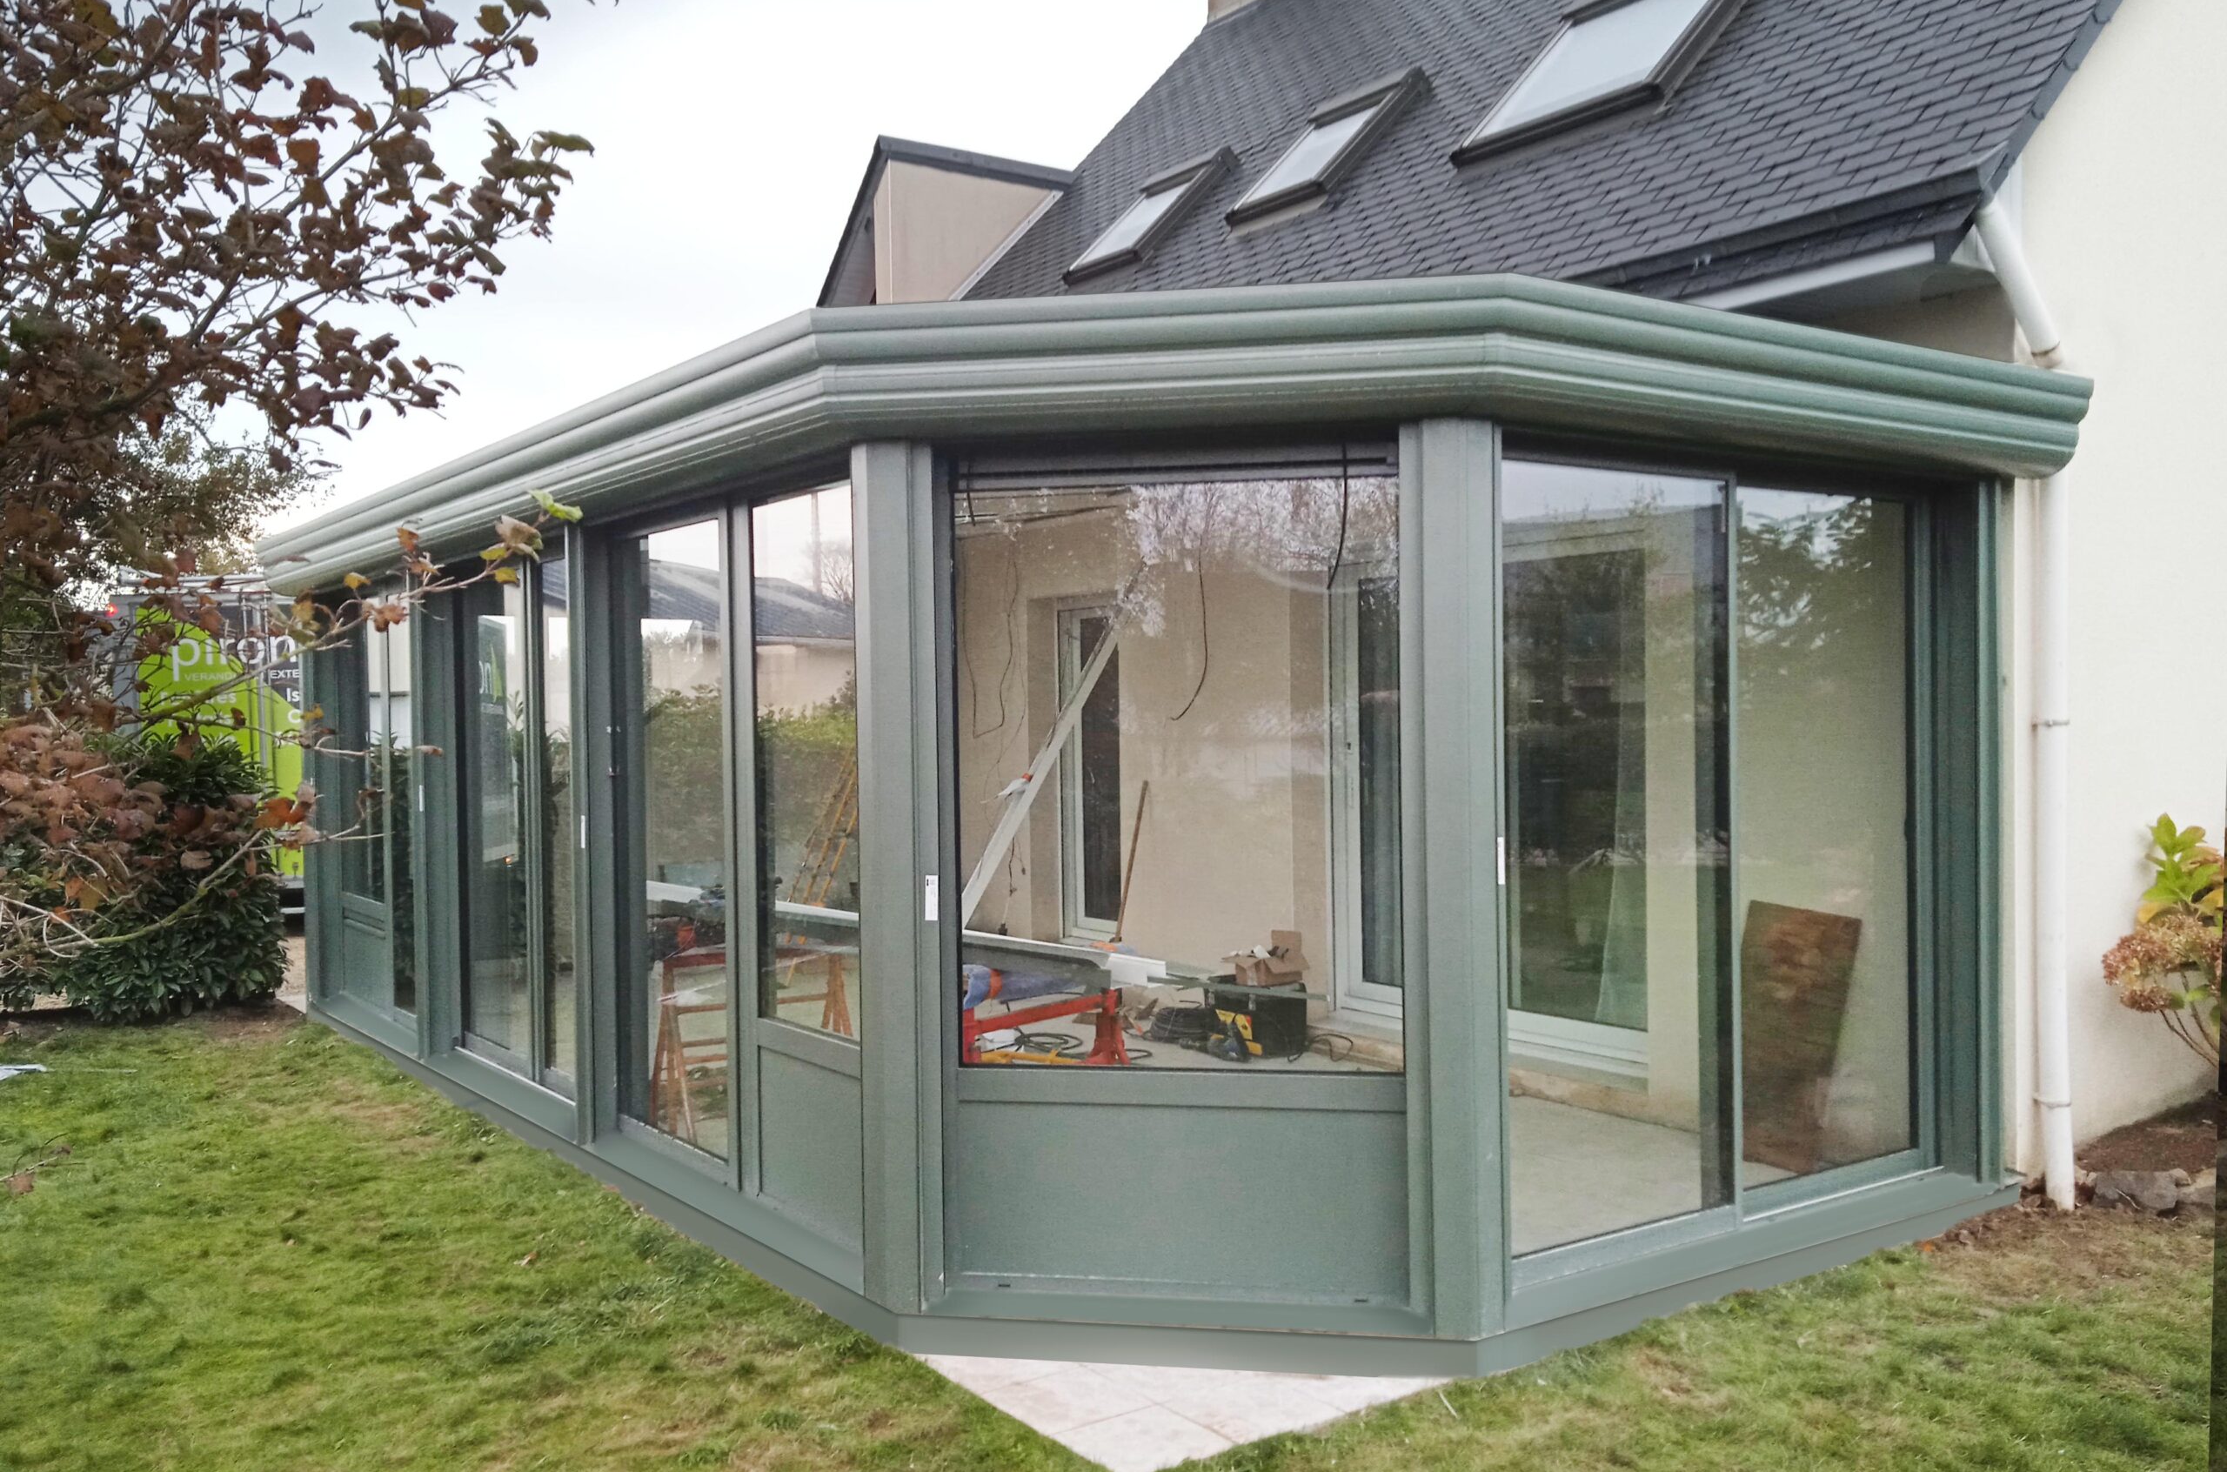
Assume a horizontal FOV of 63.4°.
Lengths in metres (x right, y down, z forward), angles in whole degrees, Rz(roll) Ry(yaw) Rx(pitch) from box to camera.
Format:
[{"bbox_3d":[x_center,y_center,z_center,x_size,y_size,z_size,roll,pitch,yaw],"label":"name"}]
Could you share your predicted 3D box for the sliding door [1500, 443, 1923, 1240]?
[{"bbox_3d":[1.752,0.298,5.074,1.881,2.056,0.100,-1,1,-35],"label":"sliding door"}]

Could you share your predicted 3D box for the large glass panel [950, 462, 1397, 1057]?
[{"bbox_3d":[0.158,0.086,4.628,1.159,1.550,0.040,-1,0,10],"label":"large glass panel"}]

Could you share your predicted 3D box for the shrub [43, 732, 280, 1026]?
[{"bbox_3d":[-5.550,0.820,10.550,1.450,1.600,1.350,-1,1,-28],"label":"shrub"}]

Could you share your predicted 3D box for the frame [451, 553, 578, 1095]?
[{"bbox_3d":[-2.505,0.344,7.524,0.100,2.083,1.778,-1,1,-36],"label":"frame"}]

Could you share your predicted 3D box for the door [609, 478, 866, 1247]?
[{"bbox_3d":[-1.257,0.360,5.788,0.100,2.133,2.031,-1,1,-36],"label":"door"}]

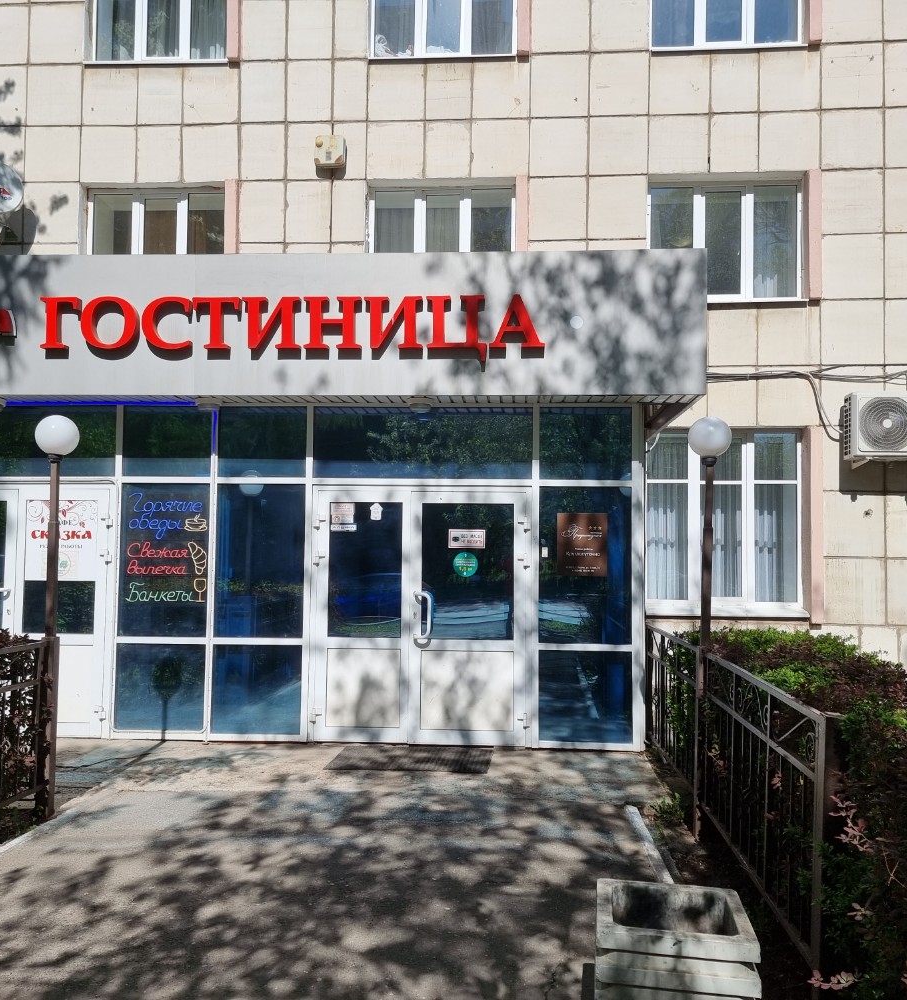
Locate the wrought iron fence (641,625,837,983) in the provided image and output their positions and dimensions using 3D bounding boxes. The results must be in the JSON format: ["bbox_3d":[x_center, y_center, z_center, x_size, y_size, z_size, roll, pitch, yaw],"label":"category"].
[{"bbox_3d":[1.415,1.373,5.305,0.090,0.990,4.150,1,-3,4],"label":"wrought iron fence"}]

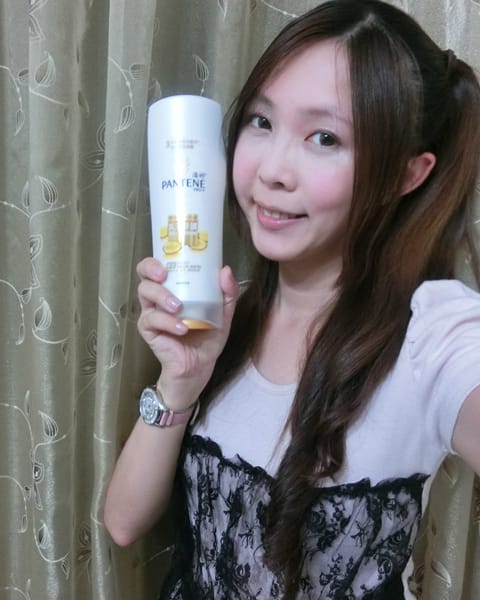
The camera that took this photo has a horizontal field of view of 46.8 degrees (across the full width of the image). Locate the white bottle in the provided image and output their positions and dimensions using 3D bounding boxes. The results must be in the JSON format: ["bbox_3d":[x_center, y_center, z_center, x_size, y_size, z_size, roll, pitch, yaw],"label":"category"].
[{"bbox_3d":[-0.046,-0.074,0.490,0.069,0.197,0.046,-1,0,5],"label":"white bottle"}]

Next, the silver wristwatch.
[{"bbox_3d":[-0.064,0.098,0.517,0.047,0.035,0.052,4,25,-38],"label":"silver wristwatch"}]

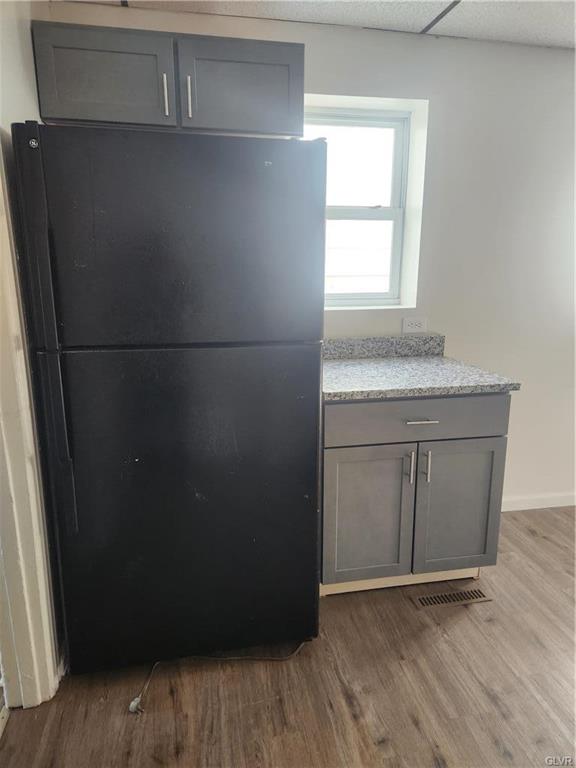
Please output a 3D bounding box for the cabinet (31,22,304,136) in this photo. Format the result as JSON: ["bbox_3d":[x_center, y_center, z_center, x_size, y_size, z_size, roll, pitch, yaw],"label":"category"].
[{"bbox_3d":[-0.425,-1.106,1.968,0.920,0.310,0.325,-2,13,-11],"label":"cabinet"}]

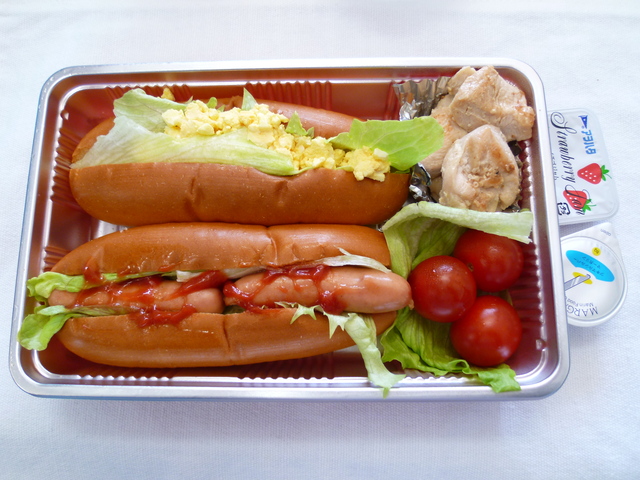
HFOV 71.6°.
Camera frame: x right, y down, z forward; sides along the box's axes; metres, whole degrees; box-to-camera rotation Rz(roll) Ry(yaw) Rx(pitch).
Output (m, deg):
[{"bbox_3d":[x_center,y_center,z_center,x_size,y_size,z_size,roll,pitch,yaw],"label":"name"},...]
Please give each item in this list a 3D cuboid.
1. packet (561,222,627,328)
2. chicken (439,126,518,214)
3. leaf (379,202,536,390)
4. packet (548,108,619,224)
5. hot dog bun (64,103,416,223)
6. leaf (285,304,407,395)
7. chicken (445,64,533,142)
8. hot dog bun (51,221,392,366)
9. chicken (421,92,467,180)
[{"bbox_3d":[0.126,0.017,0.218,0.044,0.014,0.050,29,82,6],"label":"packet"},{"bbox_3d":[0.072,-0.032,0.202,0.034,0.023,0.036,-1,80,2],"label":"chicken"},{"bbox_3d":[0.059,0.026,0.199,0.063,0.037,0.078,-1,80,2],"label":"leaf"},{"bbox_3d":[0.126,-0.035,0.226,0.039,0.013,0.056,-6,80,1],"label":"packet"},{"bbox_3d":[-0.039,-0.034,0.211,0.159,0.044,0.055,0,80,2],"label":"hot dog bun"},{"bbox_3d":[0.010,0.045,0.181,0.046,0.020,0.036,-1,80,2],"label":"leaf"},{"bbox_3d":[0.080,-0.063,0.206,0.035,0.023,0.032,-1,80,2],"label":"chicken"},{"bbox_3d":[-0.043,0.025,0.200,0.159,0.044,0.060,-3,80,1],"label":"hot dog bun"},{"bbox_3d":[0.061,-0.049,0.212,0.031,0.022,0.038,-1,80,2],"label":"chicken"}]

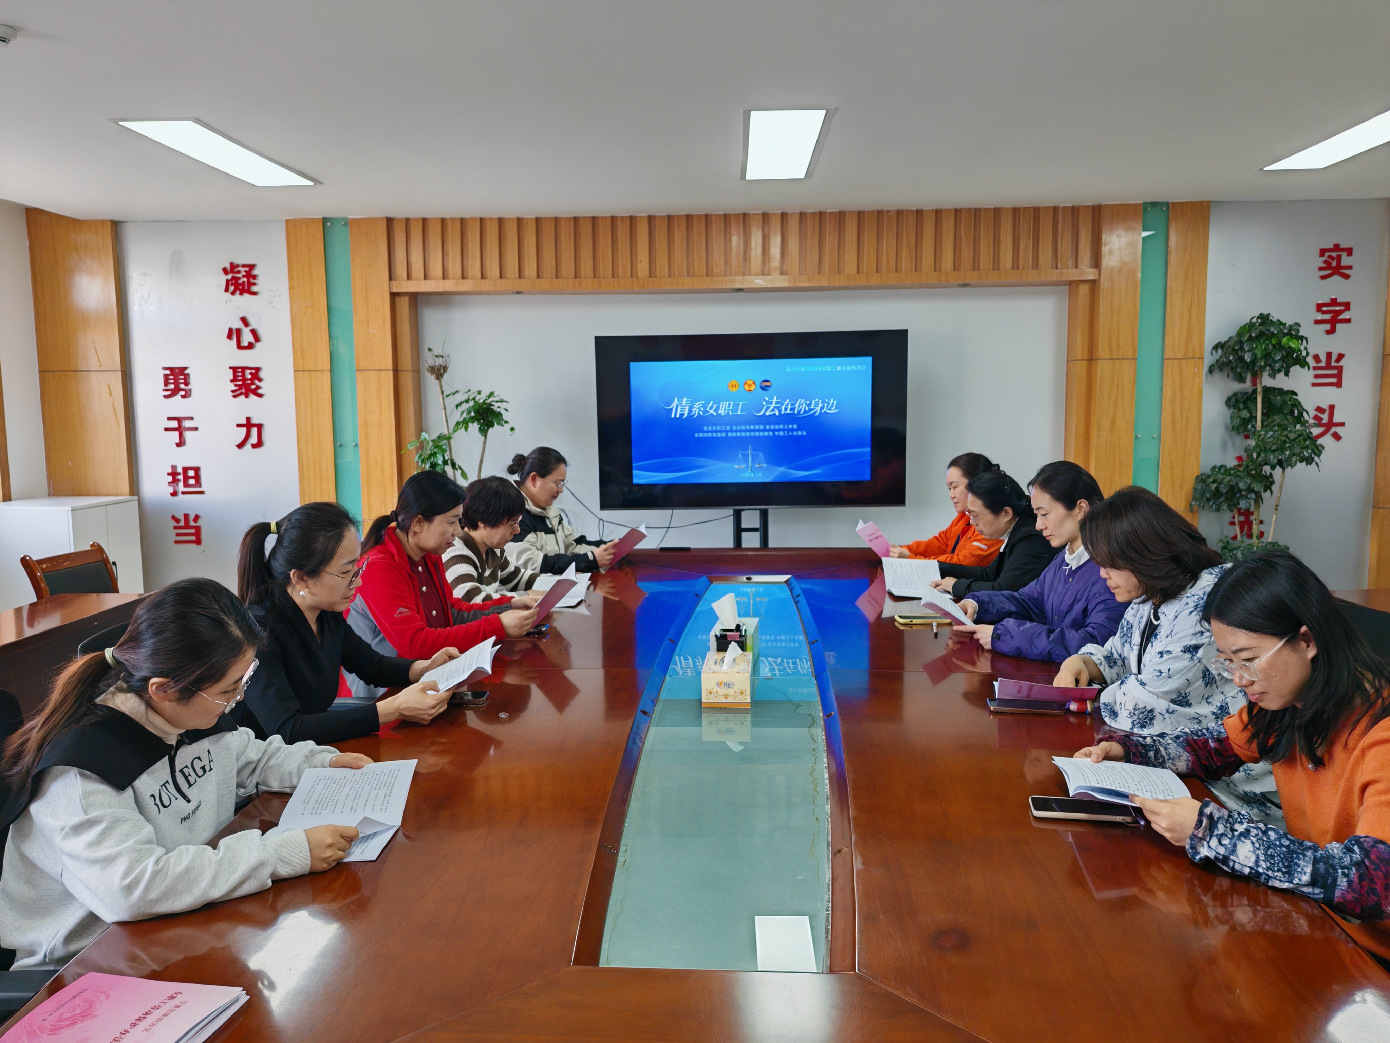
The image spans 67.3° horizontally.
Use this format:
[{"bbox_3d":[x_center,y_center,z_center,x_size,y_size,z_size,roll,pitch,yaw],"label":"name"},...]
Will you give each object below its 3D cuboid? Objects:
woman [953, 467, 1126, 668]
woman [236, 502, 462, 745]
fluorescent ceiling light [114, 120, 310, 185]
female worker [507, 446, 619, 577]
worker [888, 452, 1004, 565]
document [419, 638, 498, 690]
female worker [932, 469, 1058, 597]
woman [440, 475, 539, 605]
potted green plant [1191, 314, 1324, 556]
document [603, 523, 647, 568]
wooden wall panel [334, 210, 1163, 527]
[{"bbox_3d":[1.004,0.470,2.914,0.620,1.260,0.500,-2,6,-10],"label":"woman"},{"bbox_3d":[-0.777,0.564,2.375,0.600,1.235,0.480,0,6,8],"label":"woman"},{"bbox_3d":[-1.989,-1.562,4.455,0.285,0.050,1.170,0,6,2],"label":"fluorescent ceiling light"},{"bbox_3d":[-0.617,0.328,4.589,0.620,1.290,0.480,1,6,12],"label":"female worker"},{"bbox_3d":[1.167,0.309,4.653,0.620,1.270,0.480,-2,6,-9],"label":"worker"},{"bbox_3d":[-0.549,0.340,2.504,0.205,0.040,0.155,-28,32,3],"label":"document"},{"bbox_3d":[1.044,0.411,3.731,0.600,1.200,0.500,-1,6,-1],"label":"female worker"},{"bbox_3d":[-0.742,0.433,3.759,0.570,1.195,0.480,0,6,5],"label":"woman"},{"bbox_3d":[3.021,-0.160,5.610,0.630,1.880,0.620,0,6,2],"label":"potted green plant"},{"bbox_3d":[-0.299,0.113,4.398,0.210,0.060,0.250,-38,-2,-5],"label":"document"},{"bbox_3d":[0.270,-0.472,6.049,4.420,2.500,0.260,0,6,2],"label":"wooden wall panel"}]

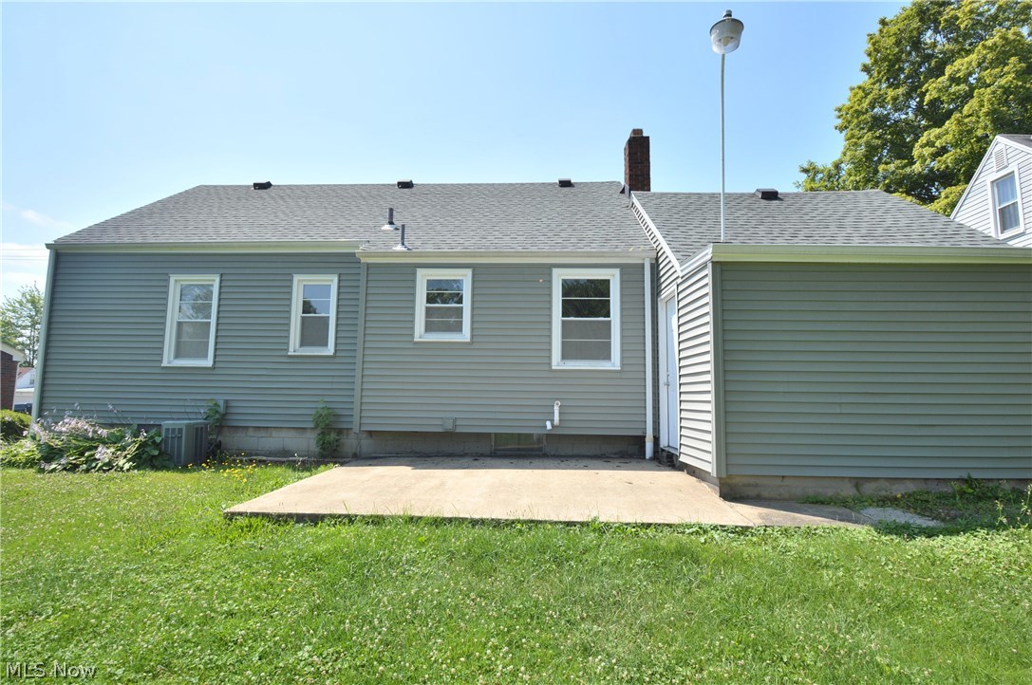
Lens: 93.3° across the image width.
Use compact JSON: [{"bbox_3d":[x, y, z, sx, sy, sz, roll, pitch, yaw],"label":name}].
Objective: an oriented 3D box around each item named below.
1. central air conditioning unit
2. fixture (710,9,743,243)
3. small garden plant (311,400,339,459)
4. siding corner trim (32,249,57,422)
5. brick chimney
[{"bbox_3d":[-4.877,1.482,7.156,0.455,0.607,0.466,1,-6,3],"label":"central air conditioning unit"},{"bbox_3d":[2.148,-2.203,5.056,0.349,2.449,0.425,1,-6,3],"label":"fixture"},{"bbox_3d":[-2.928,1.350,7.452,0.354,0.911,0.293,1,-6,3],"label":"small garden plant"},{"bbox_3d":[-7.660,-0.099,7.946,0.100,2.860,0.100,1,-5,3],"label":"siding corner trim"},{"bbox_3d":[2.363,-3.416,9.522,0.400,1.356,0.506,1,-6,3],"label":"brick chimney"}]

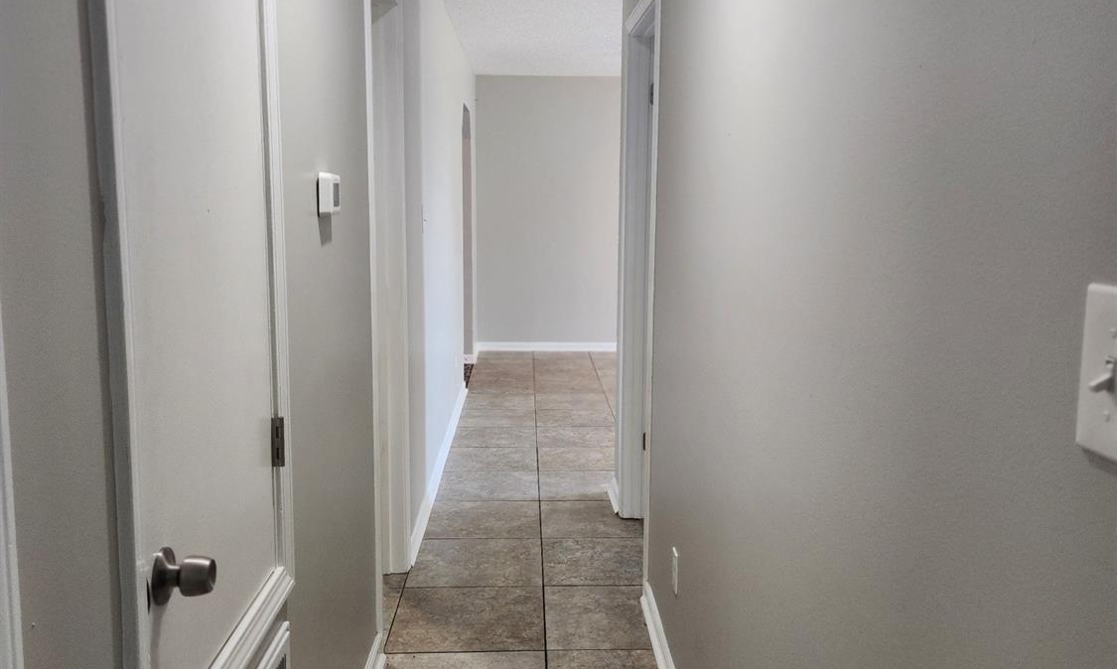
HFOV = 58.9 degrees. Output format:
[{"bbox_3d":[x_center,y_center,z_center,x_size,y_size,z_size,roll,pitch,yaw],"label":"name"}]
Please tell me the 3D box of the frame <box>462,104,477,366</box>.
[{"bbox_3d":[-0.754,-0.682,7.526,0.130,2.040,0.938,0,8,-2],"label":"frame"}]

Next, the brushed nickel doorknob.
[{"bbox_3d":[-0.452,0.296,1.208,0.062,0.065,0.065,0,8,-2],"label":"brushed nickel doorknob"}]

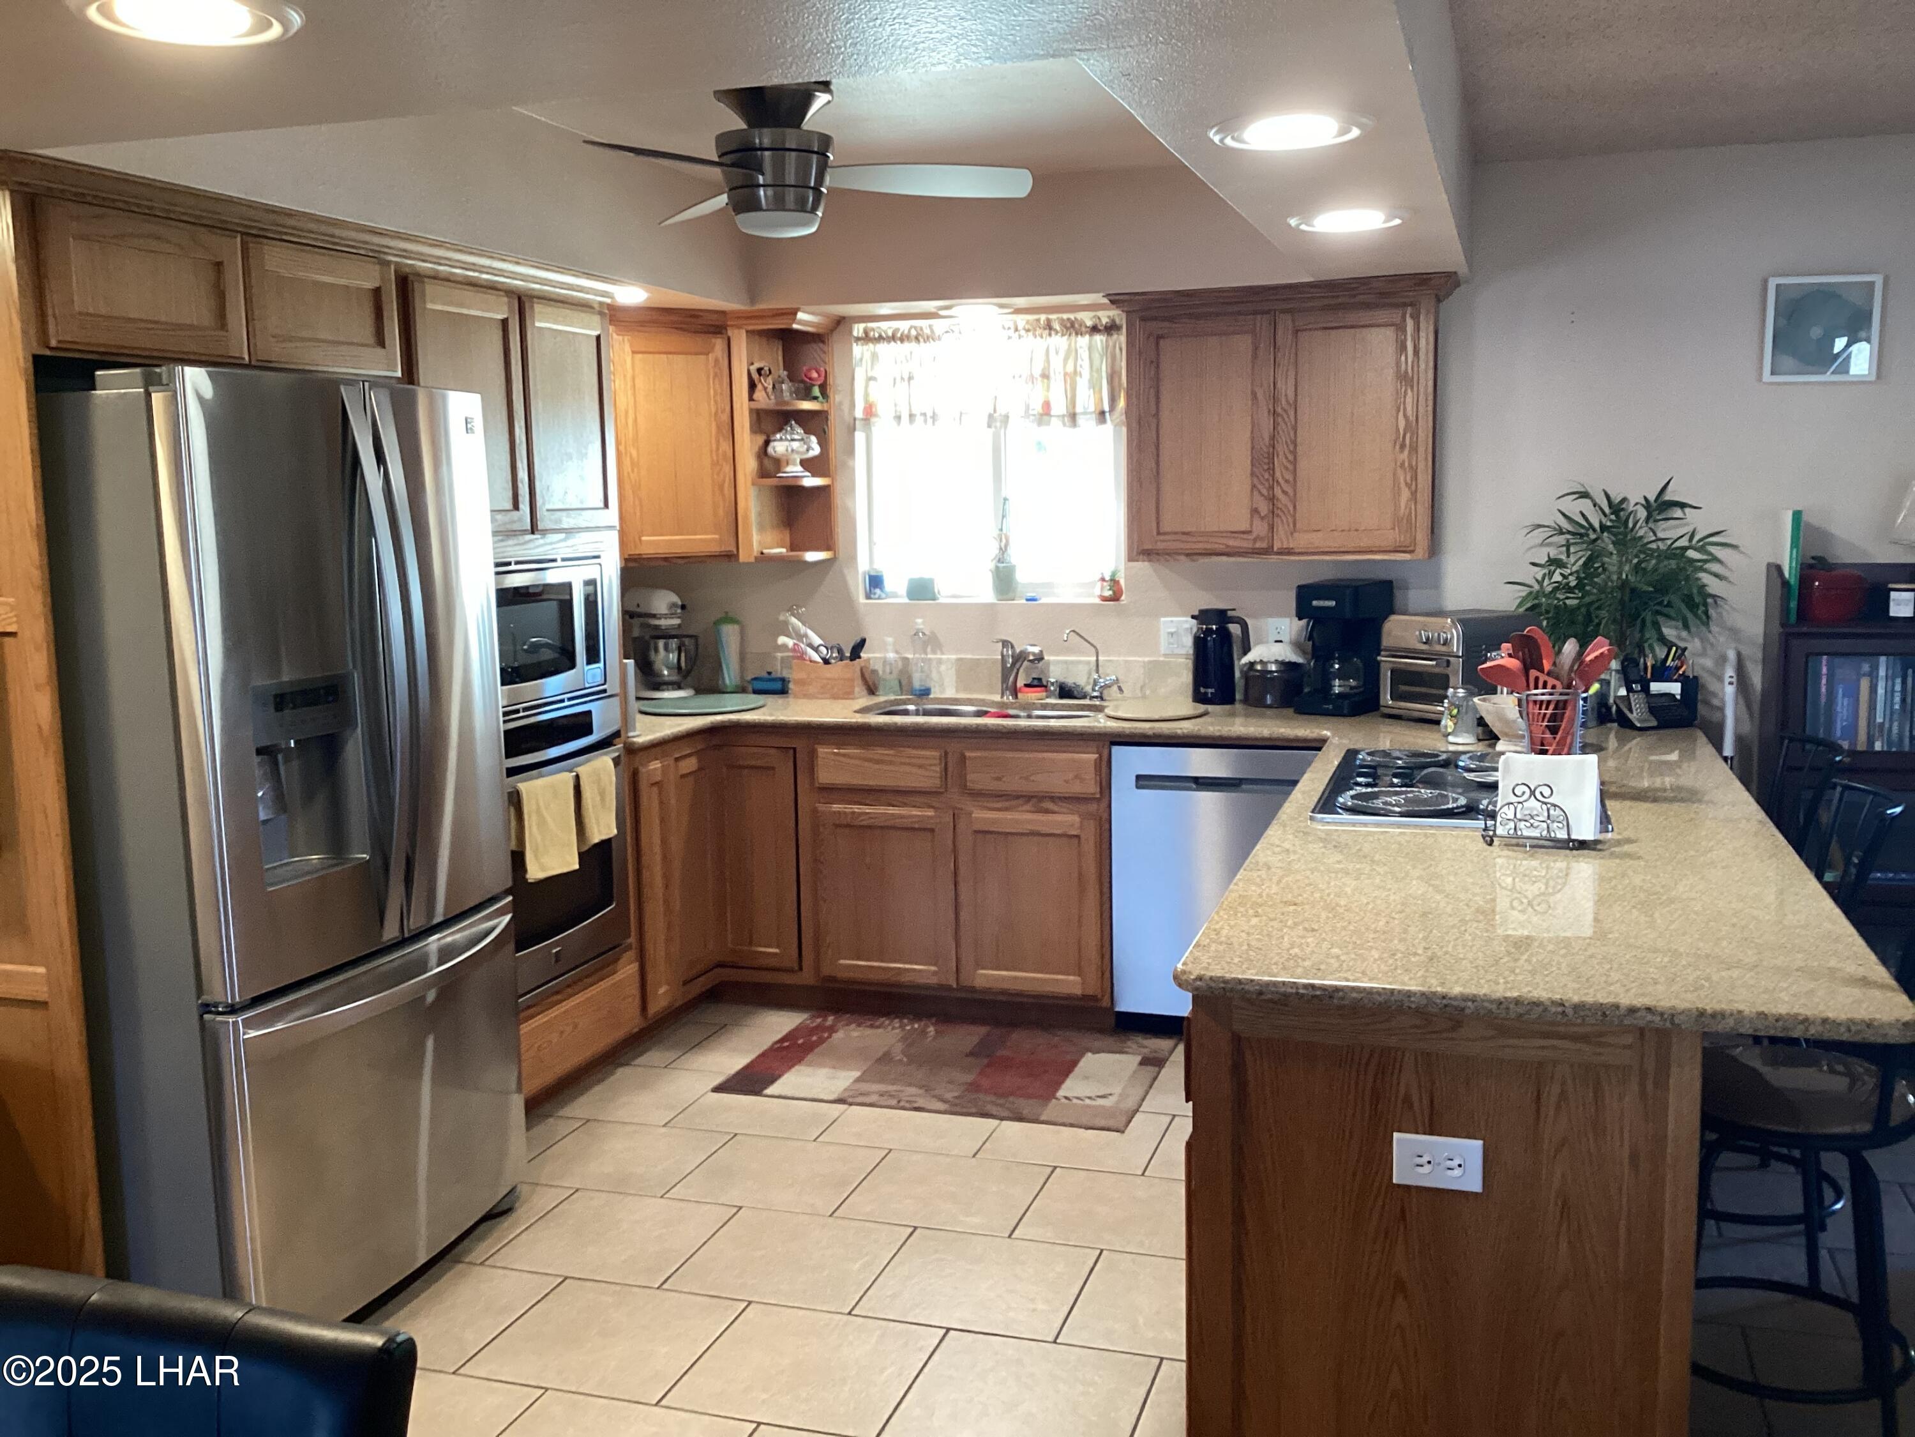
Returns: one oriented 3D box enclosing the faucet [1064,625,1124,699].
[{"bbox_3d":[0.415,-0.162,5.269,0.184,0.219,0.080,-1,8,-3],"label":"faucet"}]

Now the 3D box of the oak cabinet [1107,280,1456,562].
[{"bbox_3d":[0.951,-0.849,4.983,0.950,0.770,0.390,1,8,17],"label":"oak cabinet"}]

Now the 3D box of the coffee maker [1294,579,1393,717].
[{"bbox_3d":[1.109,-0.207,4.941,0.189,0.368,0.238,5,9,36],"label":"coffee maker"}]

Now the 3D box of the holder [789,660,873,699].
[{"bbox_3d":[-0.405,-0.130,5.507,0.216,0.119,0.129,1,8,17],"label":"holder"}]

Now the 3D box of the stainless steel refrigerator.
[{"bbox_3d":[-1.466,0.250,3.447,0.870,1.785,0.900,1,8,17],"label":"stainless steel refrigerator"}]

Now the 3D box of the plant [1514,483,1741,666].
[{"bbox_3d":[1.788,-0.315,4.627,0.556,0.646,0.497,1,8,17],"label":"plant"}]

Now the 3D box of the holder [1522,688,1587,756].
[{"bbox_3d":[1.401,0.022,4.011,0.146,0.154,0.146,1,8,17],"label":"holder"}]

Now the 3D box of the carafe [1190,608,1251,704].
[{"bbox_3d":[0.792,-0.188,5.169,0.179,0.285,0.127,0,8,6],"label":"carafe"}]

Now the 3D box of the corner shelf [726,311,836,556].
[{"bbox_3d":[-0.537,-0.881,5.398,0.238,0.765,0.318,1,8,17],"label":"corner shelf"}]

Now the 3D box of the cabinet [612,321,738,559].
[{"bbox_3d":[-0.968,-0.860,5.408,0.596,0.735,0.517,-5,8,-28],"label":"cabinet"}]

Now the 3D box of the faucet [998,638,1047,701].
[{"bbox_3d":[0.203,-0.152,5.360,0.065,0.190,0.230,-6,9,-35],"label":"faucet"}]

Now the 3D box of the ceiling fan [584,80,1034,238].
[{"bbox_3d":[-0.387,-1.164,3.519,1.020,0.340,1.000,-2,7,-6],"label":"ceiling fan"}]

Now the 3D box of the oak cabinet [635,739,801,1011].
[{"bbox_3d":[-0.858,0.418,5.245,0.825,0.795,1.014,1,8,17],"label":"oak cabinet"}]

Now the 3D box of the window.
[{"bbox_3d":[0.099,-0.808,5.420,0.879,0.884,0.119,1,8,17],"label":"window"}]

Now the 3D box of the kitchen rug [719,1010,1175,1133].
[{"bbox_3d":[-0.014,0.950,4.742,1.120,0.012,0.745,1,8,17],"label":"kitchen rug"}]

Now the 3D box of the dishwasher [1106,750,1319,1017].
[{"bbox_3d":[0.811,0.438,5.042,0.602,0.810,0.610,1,8,17],"label":"dishwasher"}]

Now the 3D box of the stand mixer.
[{"bbox_3d":[-0.961,-0.244,5.643,0.230,0.360,0.350,-6,9,-35],"label":"stand mixer"}]

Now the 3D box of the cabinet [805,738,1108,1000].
[{"bbox_3d":[0.074,0.396,5.282,0.935,0.770,0.625,1,8,17],"label":"cabinet"}]

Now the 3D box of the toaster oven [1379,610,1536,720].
[{"bbox_3d":[1.425,-0.149,4.801,0.350,0.295,0.320,-5,8,-29],"label":"toaster oven"}]

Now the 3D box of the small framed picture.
[{"bbox_3d":[2.340,-1.051,4.635,0.280,0.280,0.025,1,8,17],"label":"small framed picture"}]

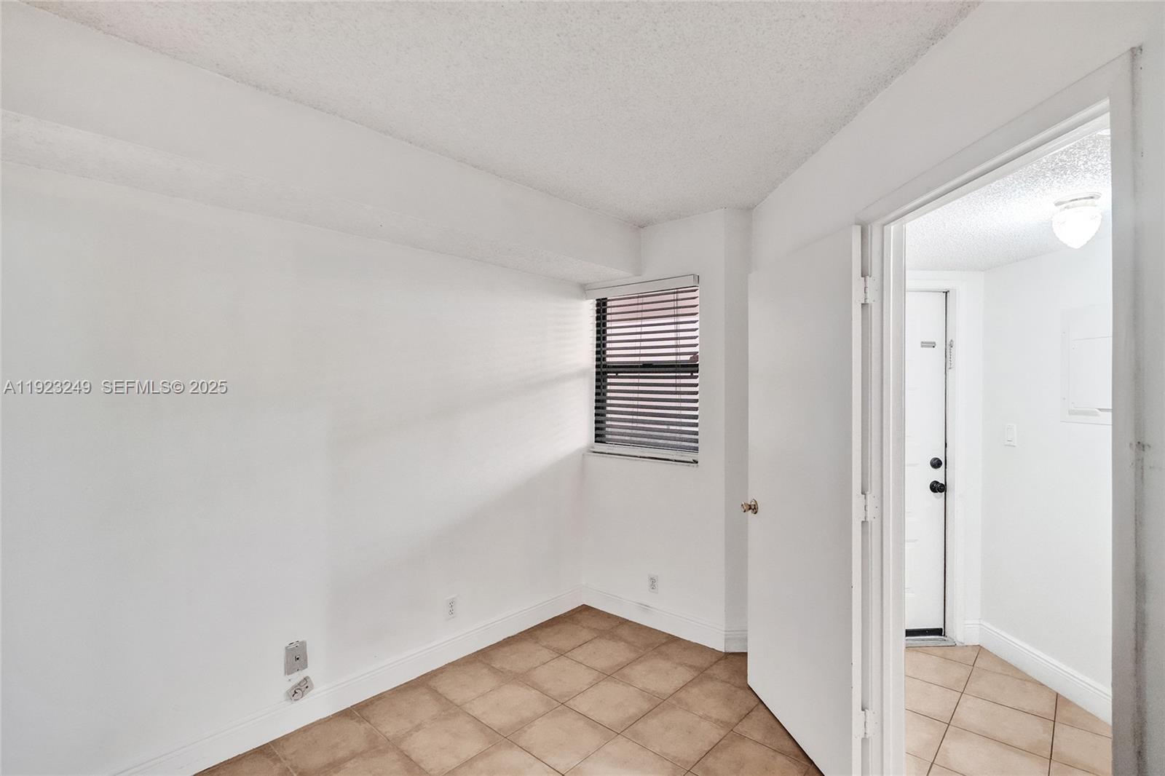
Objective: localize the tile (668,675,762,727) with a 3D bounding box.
[{"bbox_3d":[0.638,1.502,2.486,0.335,0.010,0.335,-1,-1,42],"label":"tile"}]

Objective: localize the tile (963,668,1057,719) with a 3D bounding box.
[{"bbox_3d":[2.111,1.504,2.553,0.335,0.010,0.335,-1,-1,43],"label":"tile"}]

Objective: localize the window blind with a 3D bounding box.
[{"bbox_3d":[0.386,-0.097,3.287,0.816,1.066,0.090,0,-1,41],"label":"window blind"}]

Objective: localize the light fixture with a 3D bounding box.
[{"bbox_3d":[1.783,-0.593,1.868,0.128,0.175,0.128,0,0,-2],"label":"light fixture"}]

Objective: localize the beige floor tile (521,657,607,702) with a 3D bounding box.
[{"bbox_3d":[-0.104,1.505,2.684,0.335,0.010,0.335,-1,-1,42],"label":"beige floor tile"}]

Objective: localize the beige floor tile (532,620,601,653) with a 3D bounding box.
[{"bbox_3d":[-0.105,1.484,3.084,0.310,0.010,0.325,0,-1,42],"label":"beige floor tile"}]

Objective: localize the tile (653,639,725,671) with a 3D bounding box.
[{"bbox_3d":[0.593,1.509,2.924,0.335,0.010,0.266,-1,-1,42],"label":"tile"}]

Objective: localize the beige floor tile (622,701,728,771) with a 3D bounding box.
[{"bbox_3d":[0.405,1.499,2.244,0.335,0.010,0.335,-1,-1,42],"label":"beige floor tile"}]

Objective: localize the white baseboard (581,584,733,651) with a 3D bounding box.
[{"bbox_3d":[0.417,1.439,3.284,1.044,0.140,0.016,-1,-1,40],"label":"white baseboard"}]

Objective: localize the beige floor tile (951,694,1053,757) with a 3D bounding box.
[{"bbox_3d":[1.848,1.480,2.278,0.325,0.010,0.325,0,-1,42],"label":"beige floor tile"}]

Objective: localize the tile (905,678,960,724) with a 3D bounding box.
[{"bbox_3d":[1.569,1.455,2.451,0.330,0.010,0.330,0,0,44],"label":"tile"}]

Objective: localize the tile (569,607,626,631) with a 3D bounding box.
[{"bbox_3d":[0.114,1.455,3.220,0.330,0.010,0.290,0,0,42],"label":"tile"}]

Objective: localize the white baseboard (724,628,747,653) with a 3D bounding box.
[{"bbox_3d":[0.868,1.411,2.906,0.145,0.136,0.018,0,0,-2],"label":"white baseboard"}]

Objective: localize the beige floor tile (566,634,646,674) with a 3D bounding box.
[{"bbox_3d":[0.131,1.483,2.880,0.325,0.010,0.325,0,-1,42],"label":"beige floor tile"}]

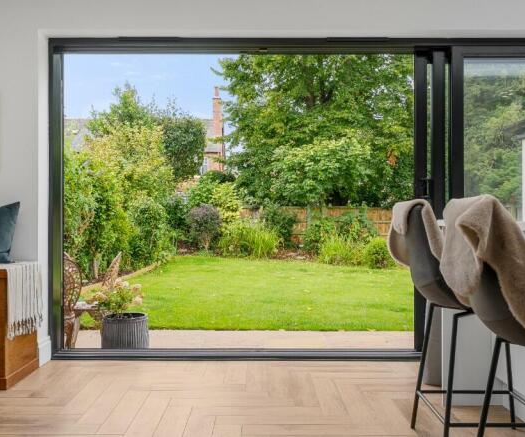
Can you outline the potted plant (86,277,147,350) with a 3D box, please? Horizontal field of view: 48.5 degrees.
[{"bbox_3d":[-1.113,0.757,4.500,0.480,0.580,0.460,0,0,0],"label":"potted plant"}]

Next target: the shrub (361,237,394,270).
[{"bbox_3d":[2.530,0.736,12.600,0.760,0.700,0.740,0,0,0],"label":"shrub"}]

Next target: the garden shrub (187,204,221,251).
[{"bbox_3d":[-1.840,0.286,18.500,1.080,1.460,1.050,0,0,0],"label":"garden shrub"}]

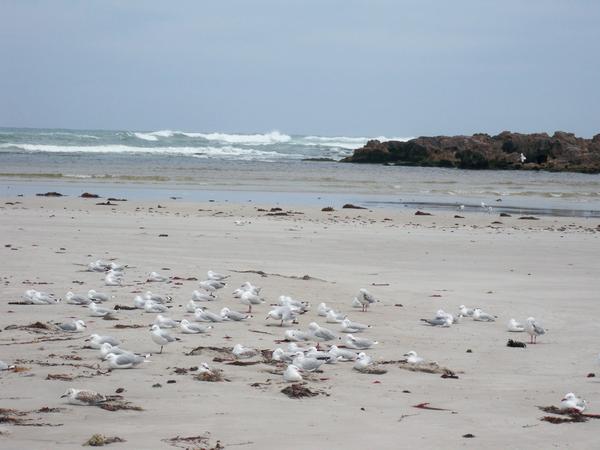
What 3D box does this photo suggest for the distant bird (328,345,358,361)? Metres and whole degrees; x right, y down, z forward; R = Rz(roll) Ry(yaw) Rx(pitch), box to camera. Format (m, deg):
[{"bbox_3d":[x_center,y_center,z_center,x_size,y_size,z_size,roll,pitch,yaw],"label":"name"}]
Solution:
[{"bbox_3d":[0.432,1.263,17.887,0.350,0.160,0.140,0,3,-24],"label":"distant bird"}]

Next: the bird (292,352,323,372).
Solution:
[{"bbox_3d":[0.075,1.124,15.036,0.340,0.170,0.140,0,3,-28],"label":"bird"}]

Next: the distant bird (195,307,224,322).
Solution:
[{"bbox_3d":[-0.919,0.919,18.509,0.380,0.140,0.135,1,3,-8],"label":"distant bird"}]

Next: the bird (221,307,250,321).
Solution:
[{"bbox_3d":[-0.651,0.917,18.705,0.380,0.140,0.135,0,3,-27],"label":"bird"}]

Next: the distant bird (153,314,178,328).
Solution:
[{"bbox_3d":[-1.531,1.121,21.028,0.350,0.160,0.140,0,3,-26],"label":"distant bird"}]

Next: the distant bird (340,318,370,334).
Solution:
[{"bbox_3d":[0.546,0.989,17.843,0.380,0.140,0.135,0,3,-28],"label":"distant bird"}]

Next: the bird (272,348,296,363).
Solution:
[{"bbox_3d":[-0.117,1.267,17.710,0.350,0.155,0.140,0,3,-25],"label":"bird"}]

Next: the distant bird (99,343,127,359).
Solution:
[{"bbox_3d":[-1.781,1.253,18.064,0.380,0.164,0.140,0,3,-26],"label":"distant bird"}]

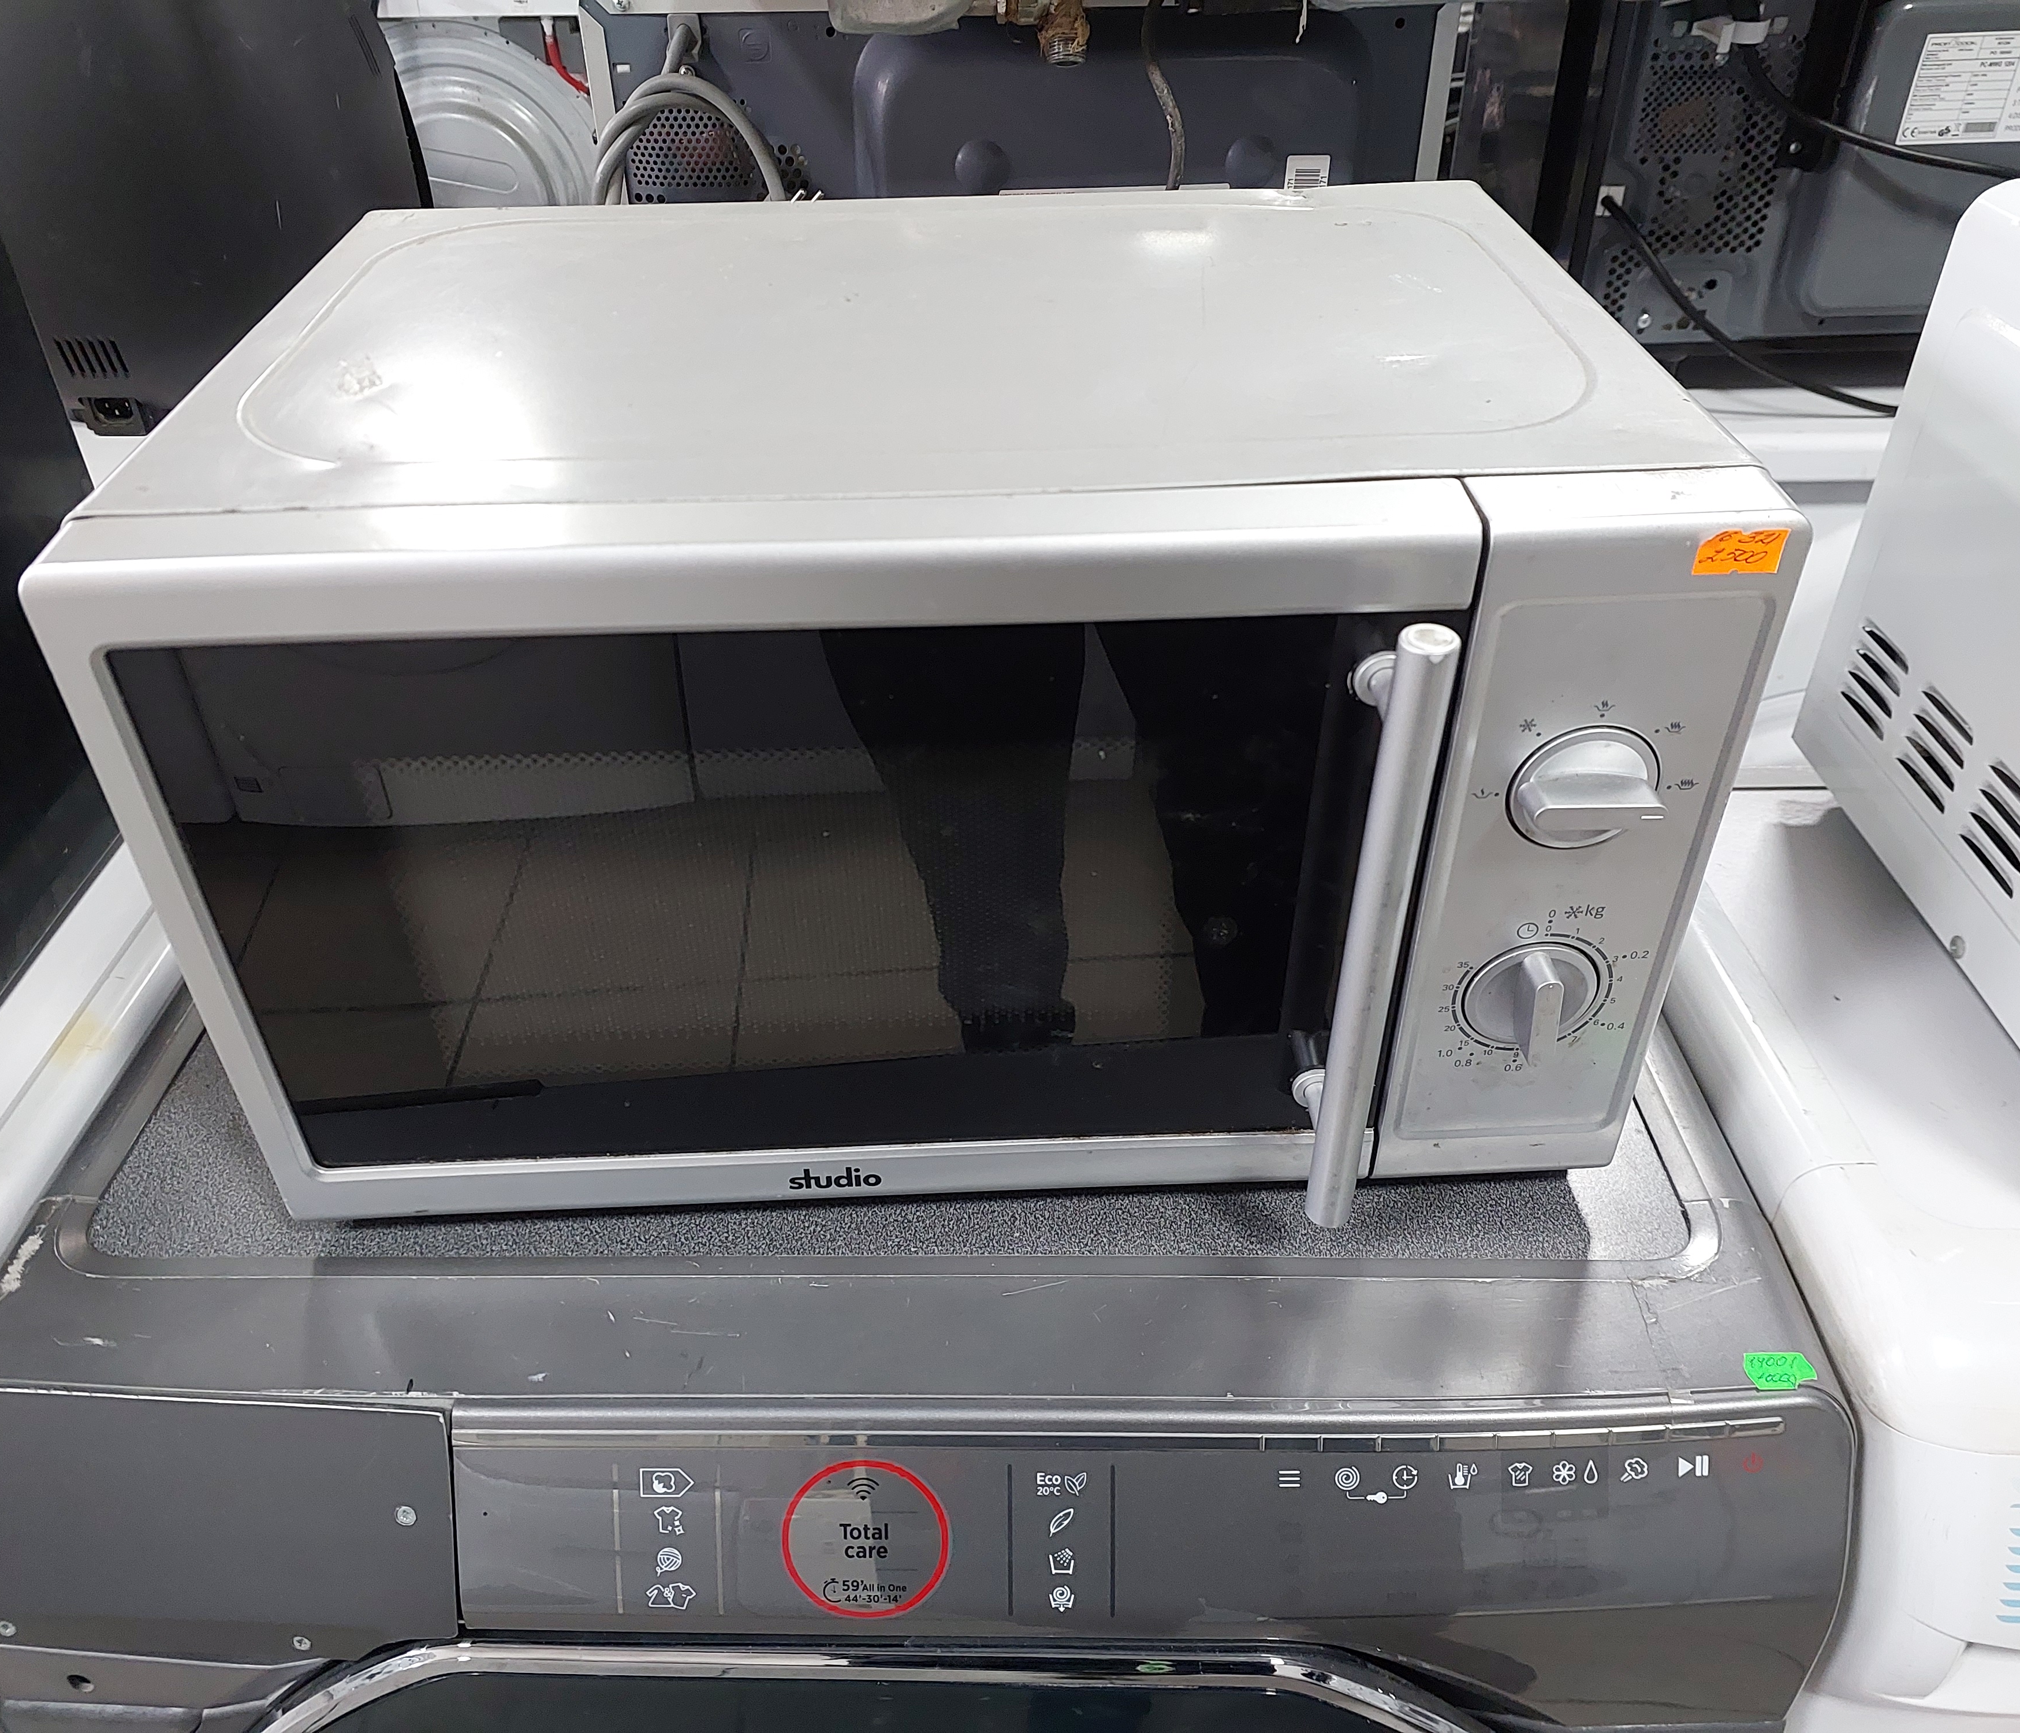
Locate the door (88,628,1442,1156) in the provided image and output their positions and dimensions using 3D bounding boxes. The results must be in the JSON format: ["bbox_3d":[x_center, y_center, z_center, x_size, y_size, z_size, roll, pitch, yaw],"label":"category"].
[{"bbox_3d":[-0.054,0.014,0.457,0.349,0.194,0.014,-2,37,-1],"label":"door"}]

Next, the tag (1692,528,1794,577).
[{"bbox_3d":[0.187,-0.081,0.394,0.022,0.012,0.001,-2,29,-1],"label":"tag"}]

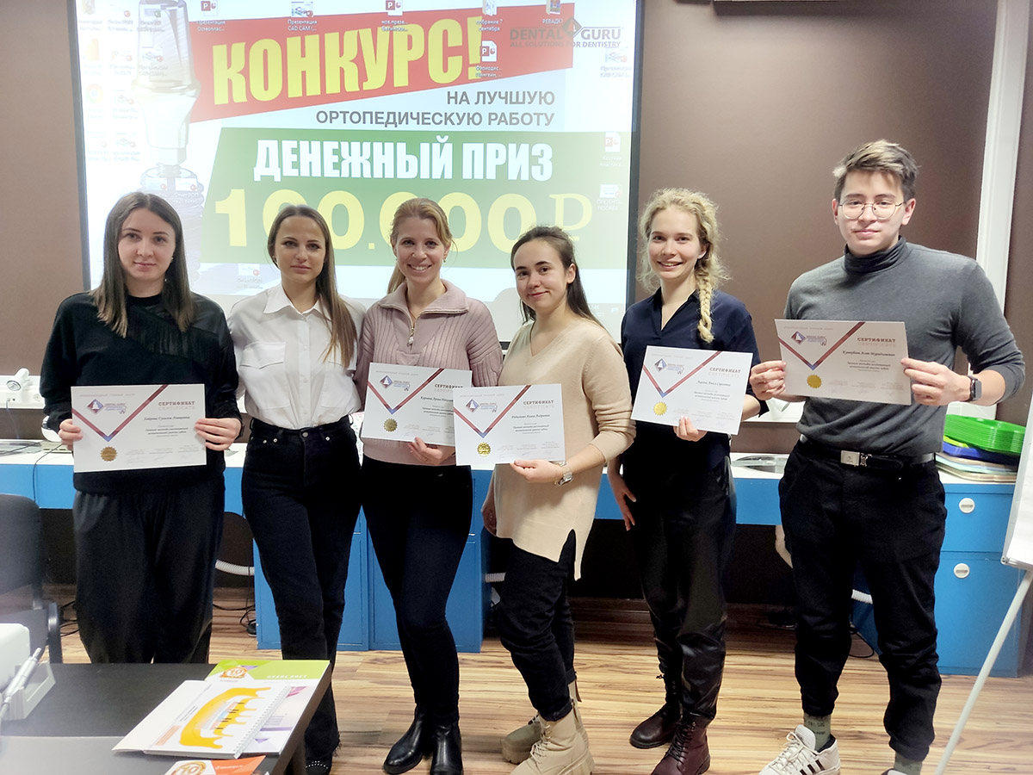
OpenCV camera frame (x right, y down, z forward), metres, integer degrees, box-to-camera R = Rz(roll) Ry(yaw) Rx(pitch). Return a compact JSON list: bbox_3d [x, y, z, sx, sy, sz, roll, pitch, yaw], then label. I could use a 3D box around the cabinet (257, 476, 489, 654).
[{"bbox_3d":[-0.582,0.668,3.186,0.897,0.737,0.460,1,7,1],"label":"cabinet"}]

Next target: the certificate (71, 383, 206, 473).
[{"bbox_3d":[-0.938,0.100,1.867,0.297,0.210,0.010,-1,3,-24],"label":"certificate"}]

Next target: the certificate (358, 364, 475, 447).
[{"bbox_3d":[-0.275,0.047,2.066,0.297,0.210,0.010,5,-5,6],"label":"certificate"}]

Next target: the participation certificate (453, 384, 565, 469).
[{"bbox_3d":[-0.020,0.100,2.030,0.297,0.210,0.010,-3,-5,-3],"label":"participation certificate"}]

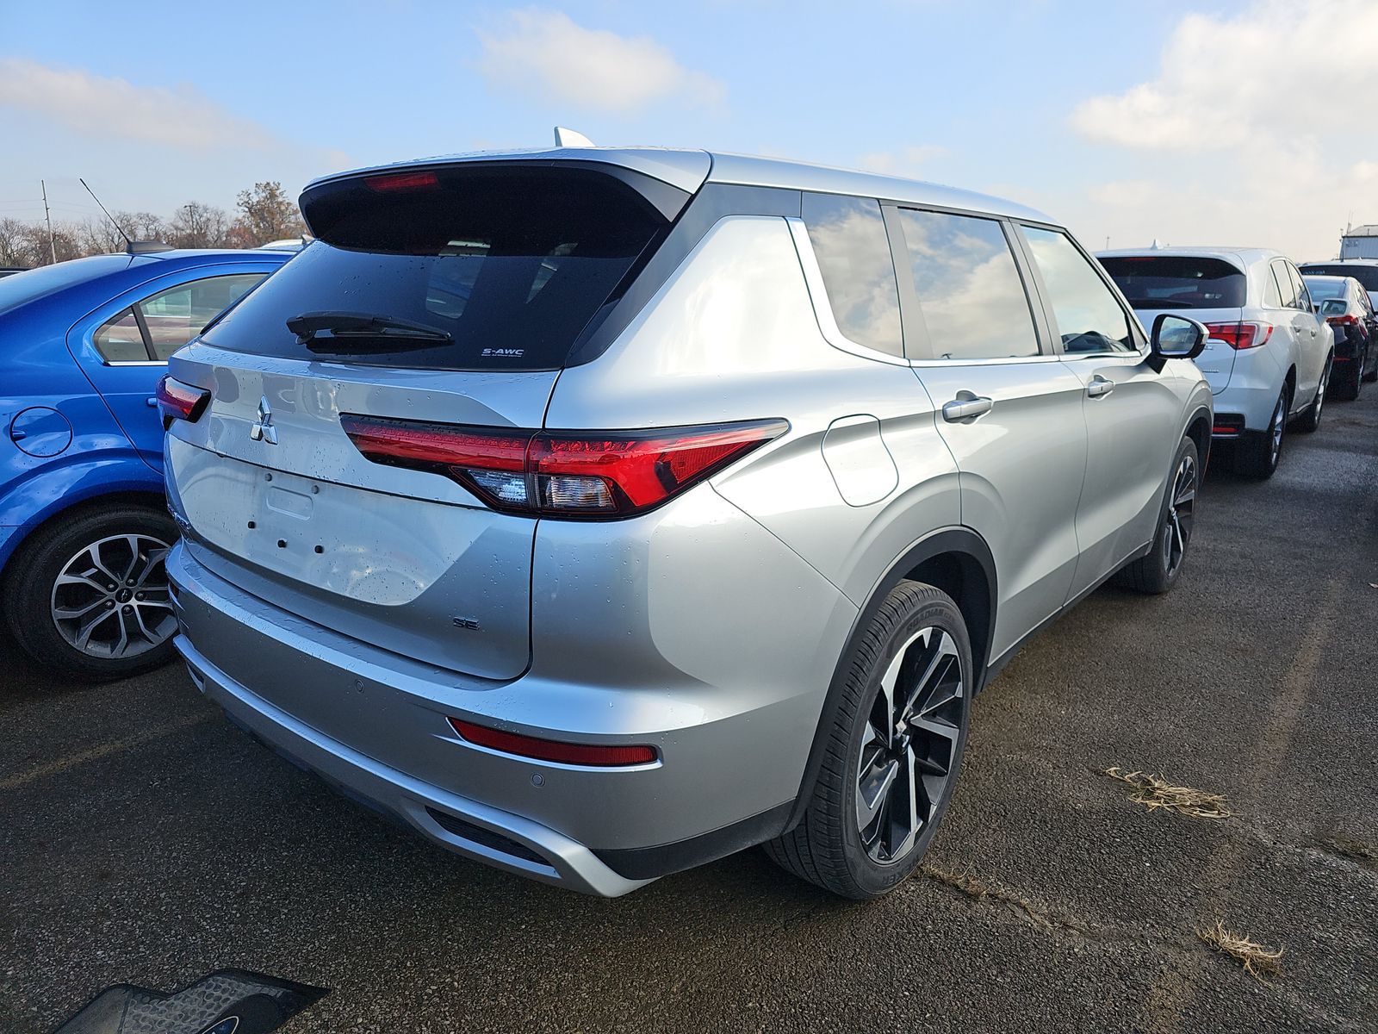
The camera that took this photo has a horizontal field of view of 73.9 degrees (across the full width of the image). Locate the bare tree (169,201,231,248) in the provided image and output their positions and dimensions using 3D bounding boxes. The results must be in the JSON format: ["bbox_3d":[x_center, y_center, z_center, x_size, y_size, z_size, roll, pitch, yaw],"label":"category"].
[{"bbox_3d":[-39.962,-21.602,76.038,5.500,8.640,5.500,-8,16,-28],"label":"bare tree"}]

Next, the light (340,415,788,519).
[{"bbox_3d":[-0.221,-0.112,1.540,0.652,0.135,0.425,11,18,38],"label":"light"}]

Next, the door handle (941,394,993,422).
[{"bbox_3d":[0.604,-0.233,1.987,0.060,0.055,0.265,11,18,38],"label":"door handle"}]

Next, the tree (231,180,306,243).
[{"bbox_3d":[-34.313,-22.507,76.229,6.500,10.220,6.500,-7,15,-24],"label":"tree"}]

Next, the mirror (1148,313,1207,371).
[{"bbox_3d":[1.771,-0.621,3.296,0.205,0.225,0.180,11,18,38],"label":"mirror"}]

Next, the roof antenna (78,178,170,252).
[{"bbox_3d":[-2.373,-1.263,3.882,0.072,0.293,0.325,10,17,38],"label":"roof antenna"}]

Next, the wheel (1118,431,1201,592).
[{"bbox_3d":[2.138,-0.022,4.209,0.250,0.737,0.737,12,18,38],"label":"wheel"}]

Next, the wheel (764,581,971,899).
[{"bbox_3d":[0.430,0.498,2.123,0.255,0.738,0.738,11,18,38],"label":"wheel"}]

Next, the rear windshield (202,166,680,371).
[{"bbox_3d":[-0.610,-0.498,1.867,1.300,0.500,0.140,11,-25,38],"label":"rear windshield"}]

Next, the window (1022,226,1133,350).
[{"bbox_3d":[1.256,-0.710,2.900,0.060,0.410,0.860,-18,0,41],"label":"window"}]

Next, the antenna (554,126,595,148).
[{"bbox_3d":[-0.265,-0.900,2.213,0.065,0.065,0.160,11,18,38],"label":"antenna"}]

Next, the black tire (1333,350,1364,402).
[{"bbox_3d":[7.892,-1.700,10.950,0.225,0.655,0.655,11,18,38],"label":"black tire"}]

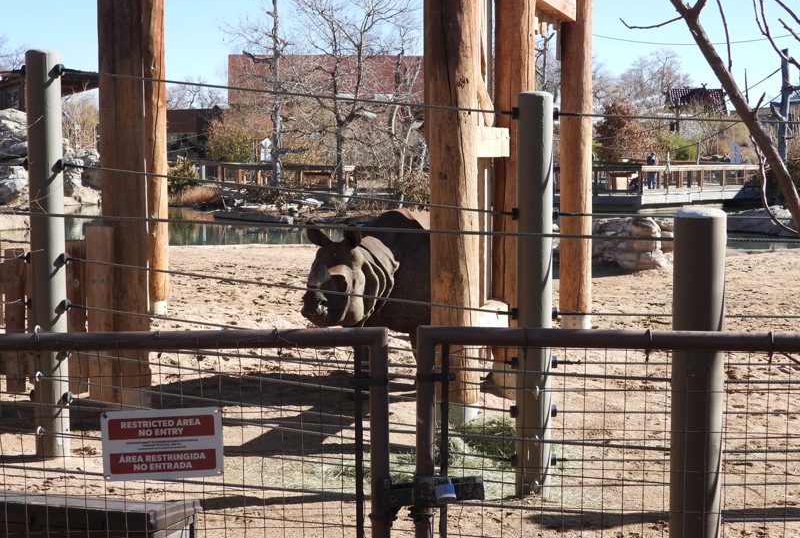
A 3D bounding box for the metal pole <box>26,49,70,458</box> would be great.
[{"bbox_3d":[-2.285,-0.105,9.030,0.220,2.610,0.220,0,5,0],"label":"metal pole"}]

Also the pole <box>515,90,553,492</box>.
[{"bbox_3d":[0.832,0.150,8.550,0.220,2.460,0.220,0,5,0],"label":"pole"}]

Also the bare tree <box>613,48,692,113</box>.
[{"bbox_3d":[18.200,-11.600,100.000,5.800,8.700,5.600,0,5,0],"label":"bare tree"}]

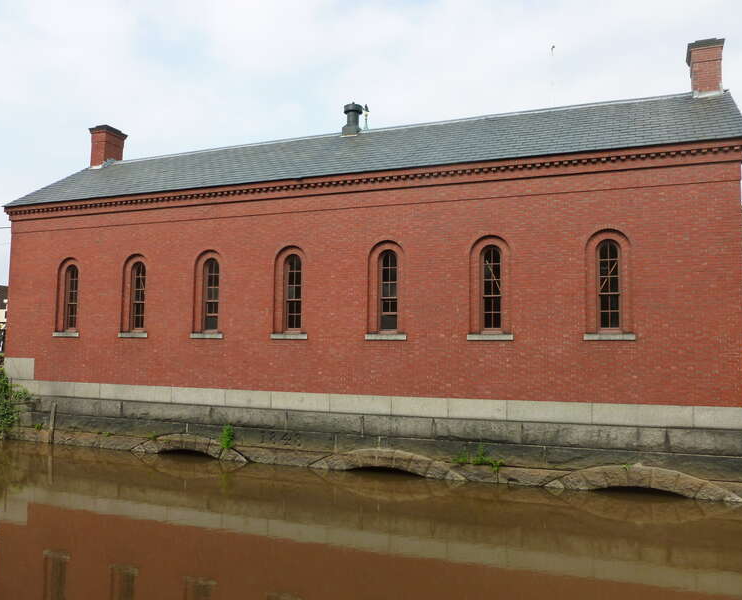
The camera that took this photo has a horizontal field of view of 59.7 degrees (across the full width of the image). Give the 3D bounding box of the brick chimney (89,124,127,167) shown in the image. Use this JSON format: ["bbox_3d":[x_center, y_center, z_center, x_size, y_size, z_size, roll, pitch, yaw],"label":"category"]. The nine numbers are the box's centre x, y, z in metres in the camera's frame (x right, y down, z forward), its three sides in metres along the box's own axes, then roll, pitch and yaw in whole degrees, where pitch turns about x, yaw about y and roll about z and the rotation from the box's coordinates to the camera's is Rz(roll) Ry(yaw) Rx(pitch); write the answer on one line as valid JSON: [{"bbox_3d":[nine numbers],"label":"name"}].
[{"bbox_3d":[-9.595,-5.452,23.652,0.810,1.450,1.030,-1,-4,21],"label":"brick chimney"}]

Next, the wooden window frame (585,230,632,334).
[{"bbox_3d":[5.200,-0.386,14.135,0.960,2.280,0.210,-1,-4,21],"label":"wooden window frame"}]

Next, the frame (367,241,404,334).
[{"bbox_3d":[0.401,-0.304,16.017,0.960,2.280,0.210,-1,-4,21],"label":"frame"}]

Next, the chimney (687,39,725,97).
[{"bbox_3d":[8.537,-5.743,16.538,0.810,1.450,1.030,-1,-4,21],"label":"chimney"}]

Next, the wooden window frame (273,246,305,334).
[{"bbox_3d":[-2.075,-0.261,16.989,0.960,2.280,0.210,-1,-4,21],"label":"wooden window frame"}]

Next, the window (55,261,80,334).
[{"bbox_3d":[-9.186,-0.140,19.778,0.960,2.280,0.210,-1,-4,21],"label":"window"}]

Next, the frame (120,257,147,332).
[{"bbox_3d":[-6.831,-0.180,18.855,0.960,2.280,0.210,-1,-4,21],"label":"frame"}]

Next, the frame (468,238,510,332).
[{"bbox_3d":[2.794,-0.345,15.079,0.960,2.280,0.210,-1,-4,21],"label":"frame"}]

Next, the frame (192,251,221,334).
[{"bbox_3d":[-4.467,-0.220,17.927,0.960,2.280,0.210,-1,-4,21],"label":"frame"}]

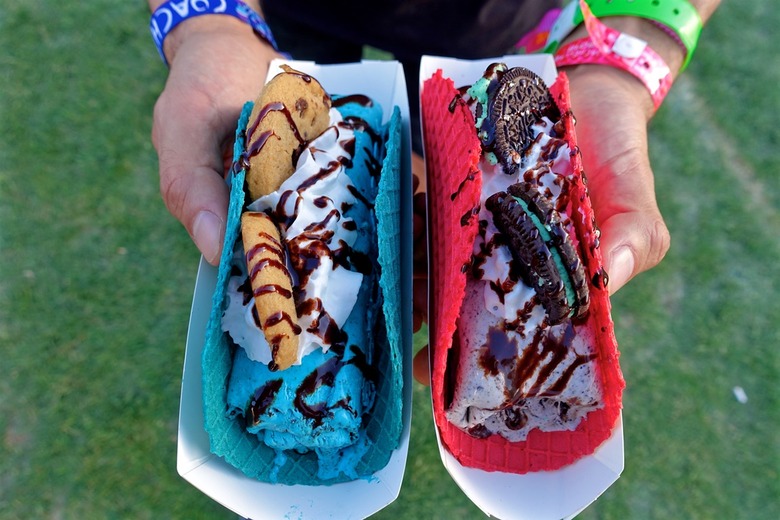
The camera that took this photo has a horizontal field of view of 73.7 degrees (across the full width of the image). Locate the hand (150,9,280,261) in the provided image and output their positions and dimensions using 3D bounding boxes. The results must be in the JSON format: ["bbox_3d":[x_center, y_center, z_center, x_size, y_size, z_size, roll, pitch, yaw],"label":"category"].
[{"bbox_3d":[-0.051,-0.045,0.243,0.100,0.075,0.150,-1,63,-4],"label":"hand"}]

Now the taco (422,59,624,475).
[{"bbox_3d":[0.043,-0.013,0.196,0.060,0.062,0.163,1,63,-1],"label":"taco"}]

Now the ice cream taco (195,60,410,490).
[{"bbox_3d":[-0.031,-0.009,0.202,0.064,0.062,0.163,1,63,-3],"label":"ice cream taco"}]

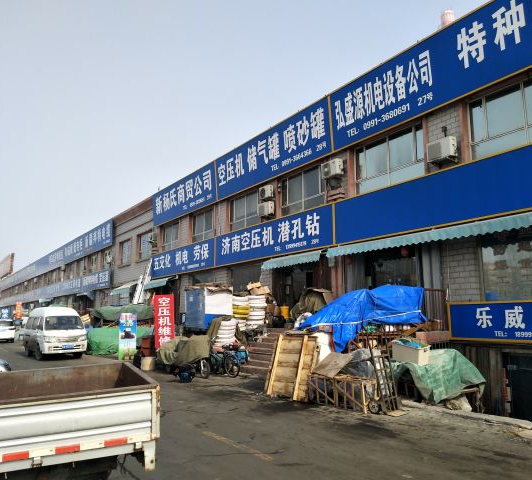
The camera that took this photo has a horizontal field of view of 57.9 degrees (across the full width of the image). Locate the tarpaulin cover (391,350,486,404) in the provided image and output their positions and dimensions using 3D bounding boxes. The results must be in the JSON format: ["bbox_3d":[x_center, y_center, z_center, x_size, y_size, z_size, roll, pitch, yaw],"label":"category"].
[{"bbox_3d":[3.088,2.399,8.563,0.850,0.800,1.300,4,-10,-33],"label":"tarpaulin cover"}]

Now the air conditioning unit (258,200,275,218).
[{"bbox_3d":[-0.007,-1.309,20.290,0.320,0.550,0.780,5,-10,-33],"label":"air conditioning unit"}]

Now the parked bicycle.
[{"bbox_3d":[-1.092,3.072,12.512,0.500,0.910,1.500,4,-10,-33],"label":"parked bicycle"}]

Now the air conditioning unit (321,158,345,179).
[{"bbox_3d":[2.539,-2.660,18.375,0.330,0.572,0.805,4,-10,-33],"label":"air conditioning unit"}]

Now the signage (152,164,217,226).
[{"bbox_3d":[-5.378,-2.668,30.338,0.200,2.331,9.690,4,-10,-33],"label":"signage"}]

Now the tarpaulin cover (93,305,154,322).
[{"bbox_3d":[-6.885,3.526,23.046,2.200,0.840,2.500,5,-10,-33],"label":"tarpaulin cover"}]

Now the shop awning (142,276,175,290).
[{"bbox_3d":[-6.524,2.607,29.316,0.600,0.590,3.800,5,-10,-33],"label":"shop awning"}]

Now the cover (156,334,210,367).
[{"bbox_3d":[-2.304,2.984,13.109,0.750,0.720,1.700,4,-10,-33],"label":"cover"}]

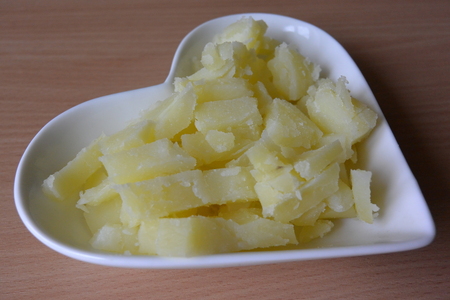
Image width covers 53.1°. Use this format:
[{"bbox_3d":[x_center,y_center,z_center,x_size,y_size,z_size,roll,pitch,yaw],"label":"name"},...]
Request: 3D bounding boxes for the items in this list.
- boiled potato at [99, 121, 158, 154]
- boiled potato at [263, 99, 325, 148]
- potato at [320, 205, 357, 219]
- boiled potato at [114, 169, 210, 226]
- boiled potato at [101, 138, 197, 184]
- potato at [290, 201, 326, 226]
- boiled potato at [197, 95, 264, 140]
[{"bbox_3d":[-0.054,-0.006,0.254,0.031,0.012,0.015,-23,52,-20],"label":"boiled potato"},{"bbox_3d":[0.038,-0.015,0.250,0.026,0.016,0.020,23,52,20],"label":"boiled potato"},{"bbox_3d":[0.060,0.029,0.242,0.024,0.010,0.013,-2,48,-2],"label":"potato"},{"bbox_3d":[-0.032,0.025,0.228,0.044,0.018,0.014,-10,49,-9],"label":"boiled potato"},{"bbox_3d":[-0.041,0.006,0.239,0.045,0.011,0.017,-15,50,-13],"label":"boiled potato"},{"bbox_3d":[0.042,0.030,0.233,0.023,0.010,0.012,-26,53,-21],"label":"potato"},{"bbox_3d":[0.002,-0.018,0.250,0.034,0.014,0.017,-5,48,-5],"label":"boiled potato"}]

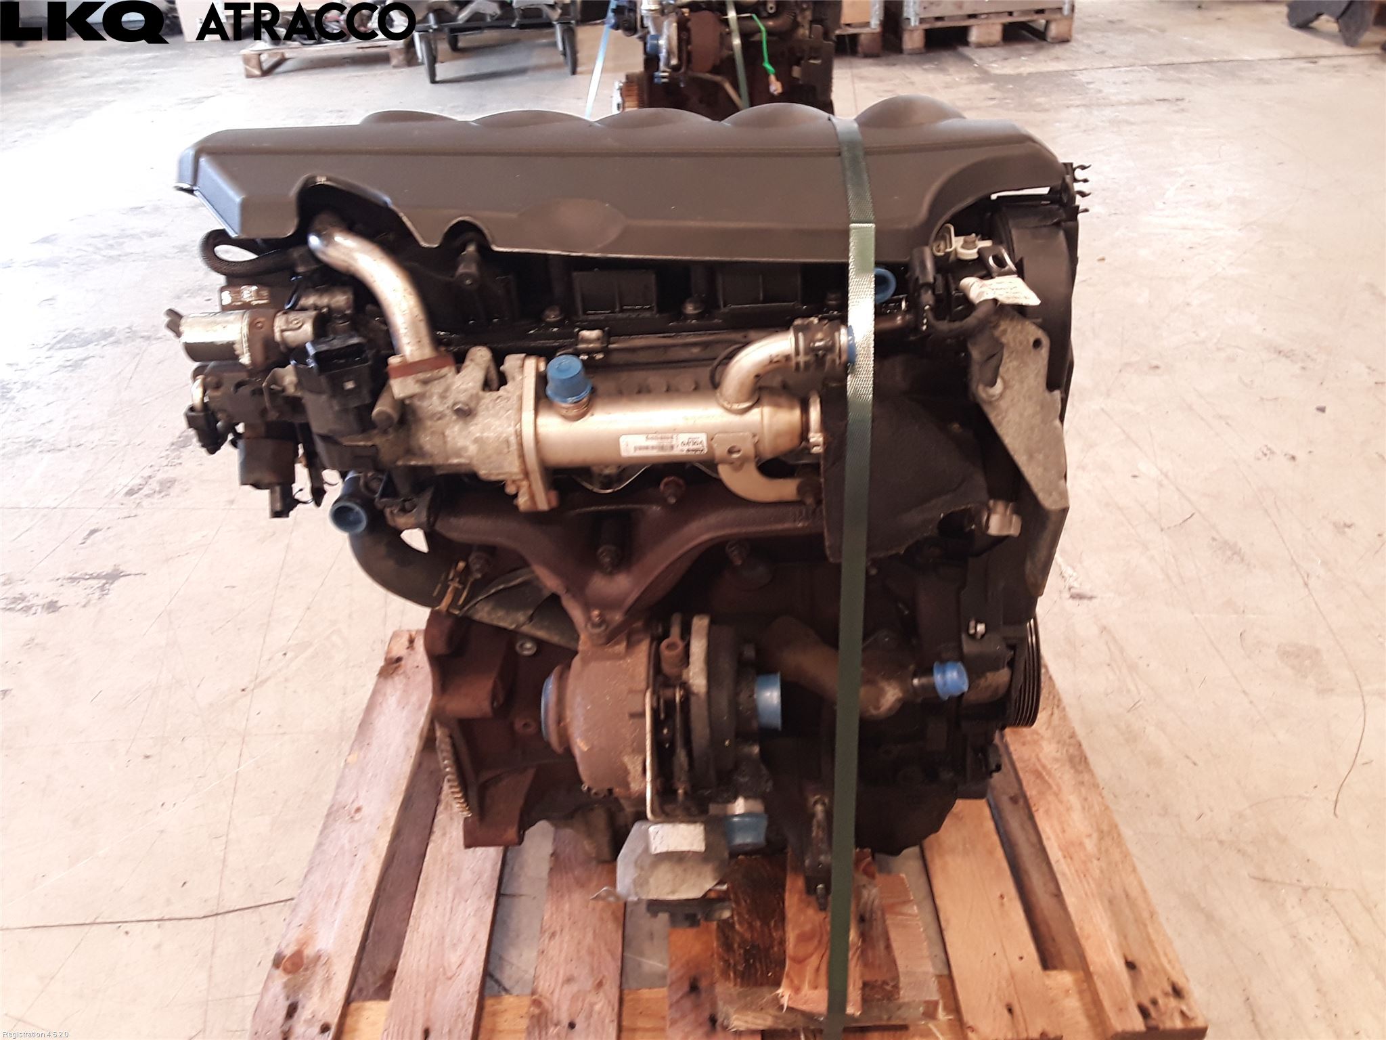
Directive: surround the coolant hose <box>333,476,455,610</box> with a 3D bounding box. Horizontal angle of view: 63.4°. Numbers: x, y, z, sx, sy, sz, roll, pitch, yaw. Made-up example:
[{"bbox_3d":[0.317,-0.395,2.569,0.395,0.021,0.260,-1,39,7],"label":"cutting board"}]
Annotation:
[{"bbox_3d":[-0.237,0.018,0.890,0.100,0.090,0.068,-3,32,1],"label":"coolant hose"}]

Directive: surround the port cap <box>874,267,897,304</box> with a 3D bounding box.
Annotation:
[{"bbox_3d":[0.122,-0.155,0.742,0.025,0.025,0.018,-1,27,-2],"label":"port cap"}]

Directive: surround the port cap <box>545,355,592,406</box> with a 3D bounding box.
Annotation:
[{"bbox_3d":[-0.085,-0.095,0.757,0.031,0.020,0.031,-7,44,3],"label":"port cap"}]

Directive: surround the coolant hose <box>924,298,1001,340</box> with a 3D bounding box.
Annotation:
[{"bbox_3d":[0.188,-0.141,0.785,0.054,0.025,0.026,-3,32,1],"label":"coolant hose"}]

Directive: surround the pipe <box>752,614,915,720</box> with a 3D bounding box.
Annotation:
[{"bbox_3d":[0.110,0.115,0.875,0.118,0.066,0.055,-1,31,1],"label":"pipe"}]

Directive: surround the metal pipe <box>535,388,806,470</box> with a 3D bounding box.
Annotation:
[{"bbox_3d":[-0.015,-0.063,0.778,0.187,0.050,0.050,-3,32,1],"label":"metal pipe"}]

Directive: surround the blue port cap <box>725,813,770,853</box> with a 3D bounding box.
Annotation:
[{"bbox_3d":[0.045,0.256,0.920,0.035,0.035,0.031,-1,72,0],"label":"blue port cap"}]

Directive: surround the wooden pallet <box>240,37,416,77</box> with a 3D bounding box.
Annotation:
[{"bbox_3d":[-1.863,-2.467,5.879,0.811,0.126,0.608,-5,32,-1],"label":"wooden pallet"}]

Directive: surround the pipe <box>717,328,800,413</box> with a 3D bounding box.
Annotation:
[{"bbox_3d":[0.042,-0.098,0.735,0.054,0.052,0.023,-1,31,1],"label":"pipe"}]

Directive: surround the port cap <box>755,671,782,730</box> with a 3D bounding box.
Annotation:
[{"bbox_3d":[0.054,0.129,0.800,0.021,0.042,0.042,-1,31,2],"label":"port cap"}]

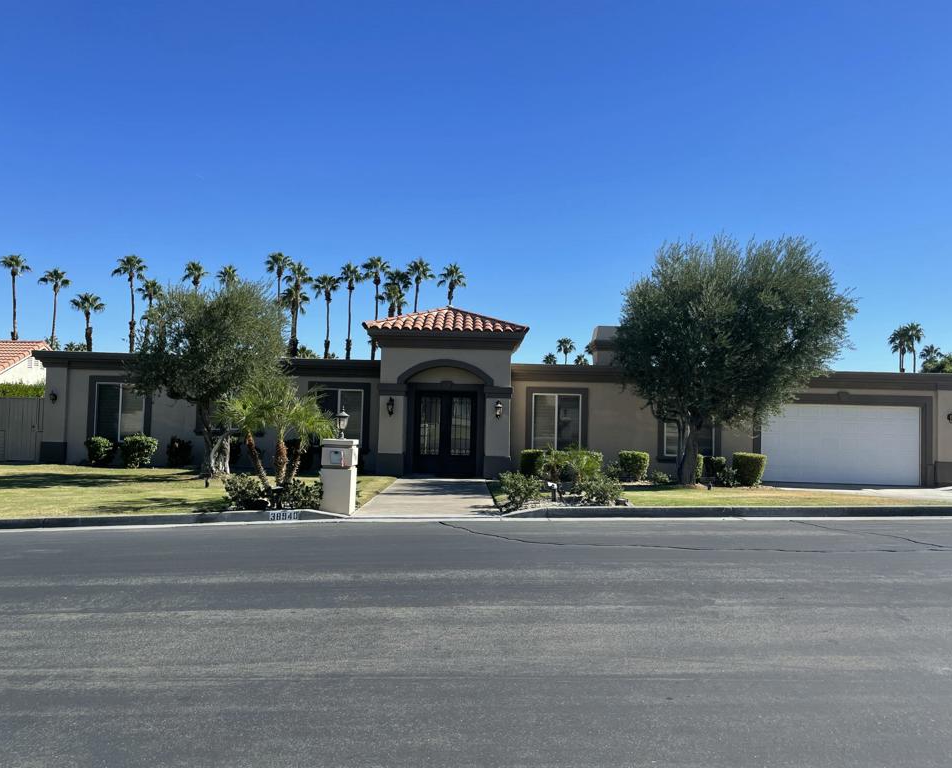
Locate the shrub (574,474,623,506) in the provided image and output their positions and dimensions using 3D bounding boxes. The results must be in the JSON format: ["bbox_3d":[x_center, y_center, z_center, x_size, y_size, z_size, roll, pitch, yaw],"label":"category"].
[{"bbox_3d":[2.101,1.833,13.300,0.870,0.570,0.800,1,-2,0],"label":"shrub"}]

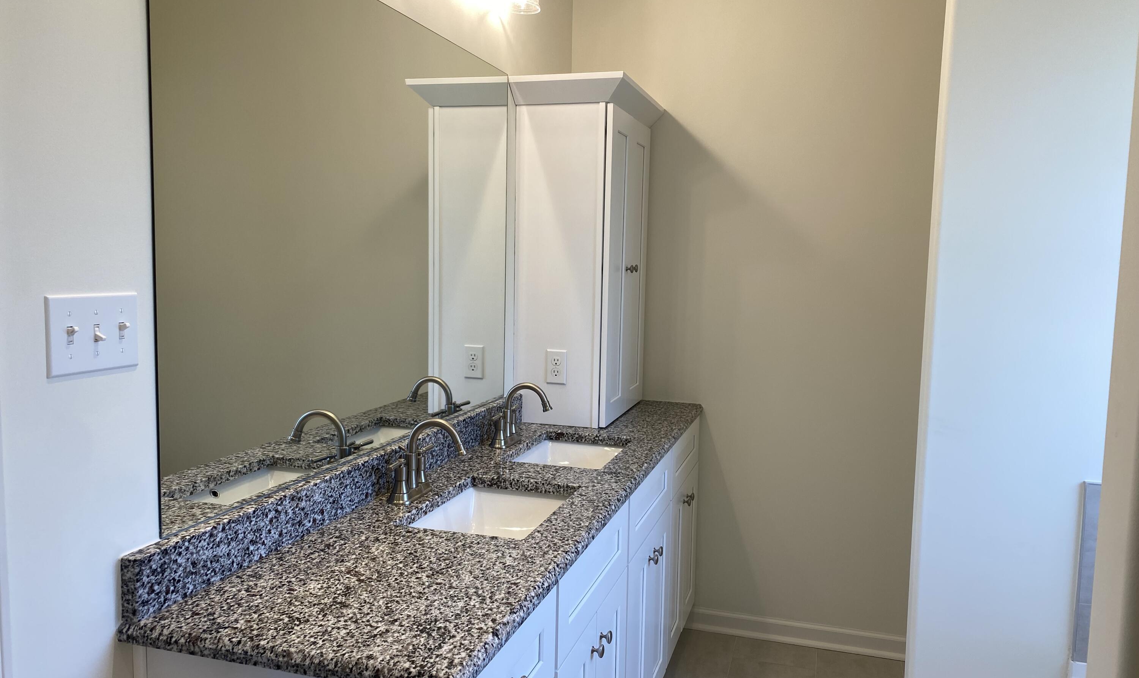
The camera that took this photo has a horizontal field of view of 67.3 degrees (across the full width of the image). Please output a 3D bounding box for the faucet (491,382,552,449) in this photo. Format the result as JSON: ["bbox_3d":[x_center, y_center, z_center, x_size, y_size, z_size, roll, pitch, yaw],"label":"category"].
[{"bbox_3d":[-0.133,0.225,2.643,0.172,0.182,0.217,3,6,17],"label":"faucet"}]

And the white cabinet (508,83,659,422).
[{"bbox_3d":[0.074,-0.298,3.094,0.381,1.141,0.691,3,6,17],"label":"white cabinet"}]

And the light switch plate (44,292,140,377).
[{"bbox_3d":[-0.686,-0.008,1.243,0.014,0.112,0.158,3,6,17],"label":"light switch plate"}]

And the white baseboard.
[{"bbox_3d":[0.869,1.148,3.341,0.836,0.087,0.020,3,6,17],"label":"white baseboard"}]

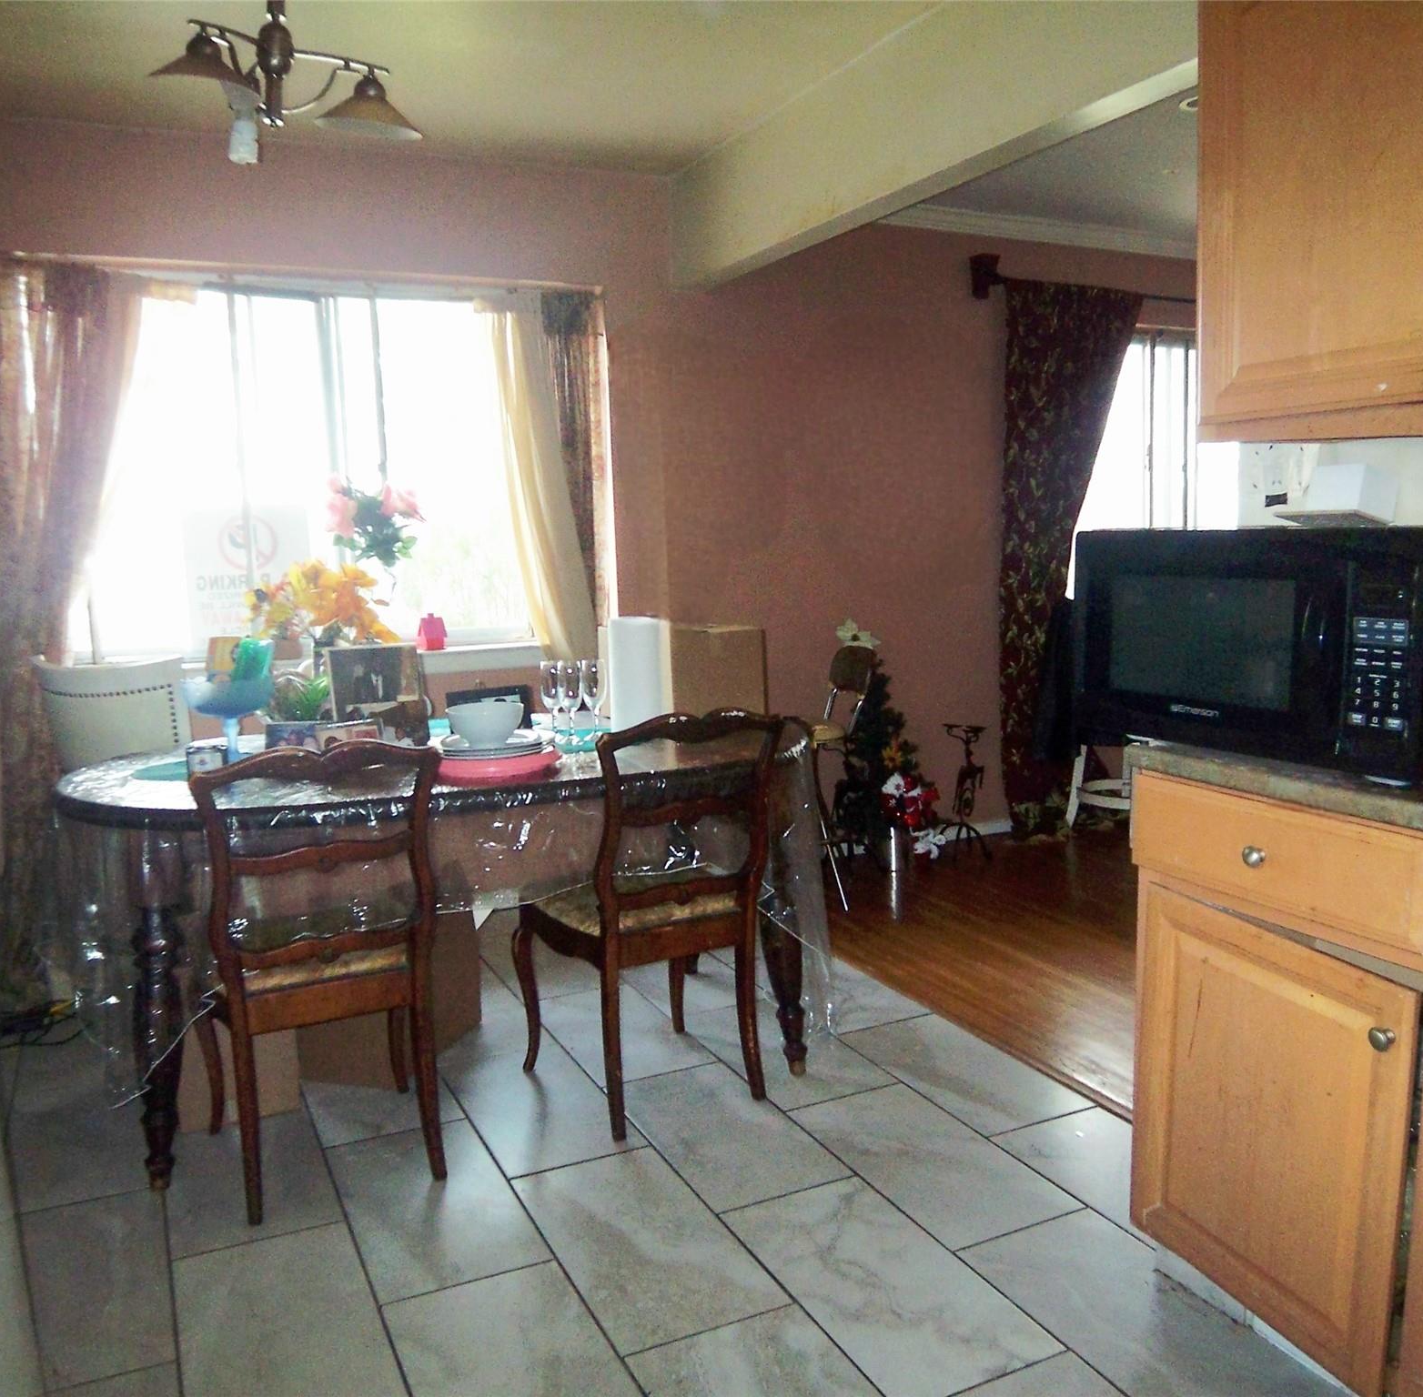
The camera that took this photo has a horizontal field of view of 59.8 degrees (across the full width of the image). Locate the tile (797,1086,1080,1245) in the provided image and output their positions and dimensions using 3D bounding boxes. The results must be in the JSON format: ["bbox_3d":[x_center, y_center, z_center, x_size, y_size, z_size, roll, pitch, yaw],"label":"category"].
[{"bbox_3d":[0.428,0.926,2.493,0.303,0.010,0.600,-5,9,-26],"label":"tile"}]

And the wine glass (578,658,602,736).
[{"bbox_3d":[-0.283,0.000,2.994,0.060,0.188,0.060,-5,8,-25],"label":"wine glass"}]

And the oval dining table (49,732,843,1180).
[{"bbox_3d":[-0.572,0.495,2.937,1.680,0.775,1.000,-4,8,-20],"label":"oval dining table"}]

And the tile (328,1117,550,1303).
[{"bbox_3d":[-0.538,0.963,2.365,0.304,0.012,0.608,-5,8,-25],"label":"tile"}]

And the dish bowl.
[{"bbox_3d":[-0.481,0.060,2.648,0.168,0.080,0.168,-2,7,0],"label":"dish bowl"}]

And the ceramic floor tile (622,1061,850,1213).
[{"bbox_3d":[0.018,0.917,2.632,0.303,0.010,0.600,-5,9,-26],"label":"ceramic floor tile"}]

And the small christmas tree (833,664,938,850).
[{"bbox_3d":[0.628,0.216,4.511,0.400,0.780,0.390,-1,8,0],"label":"small christmas tree"}]

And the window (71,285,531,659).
[{"bbox_3d":[-1.242,-0.692,3.874,1.500,1.130,0.100,-5,8,-25],"label":"window"}]

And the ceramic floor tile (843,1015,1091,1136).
[{"bbox_3d":[0.574,0.869,2.884,0.298,0.010,0.600,-5,9,-26],"label":"ceramic floor tile"}]

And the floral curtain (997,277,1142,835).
[{"bbox_3d":[1.455,-0.537,4.992,0.710,2.170,0.130,-5,9,-26],"label":"floral curtain"}]

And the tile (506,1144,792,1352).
[{"bbox_3d":[-0.128,0.968,2.214,0.304,0.012,0.608,-5,8,-25],"label":"tile"}]

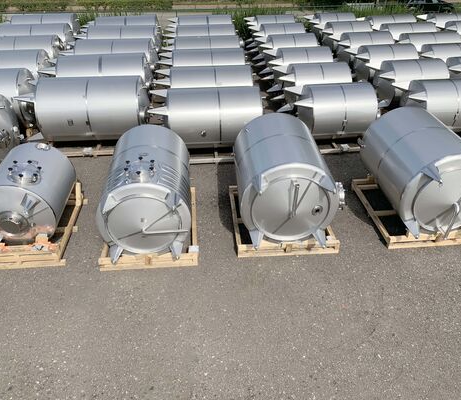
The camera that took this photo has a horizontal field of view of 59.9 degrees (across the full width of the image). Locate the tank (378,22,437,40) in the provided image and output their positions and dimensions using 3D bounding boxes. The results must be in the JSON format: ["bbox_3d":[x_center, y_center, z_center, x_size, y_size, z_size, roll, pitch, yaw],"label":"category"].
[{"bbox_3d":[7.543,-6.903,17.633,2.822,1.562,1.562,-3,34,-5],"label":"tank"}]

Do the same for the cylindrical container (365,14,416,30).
[{"bbox_3d":[6.022,-6.483,15.422,2.264,1.080,1.080,-2,35,-3],"label":"cylindrical container"}]

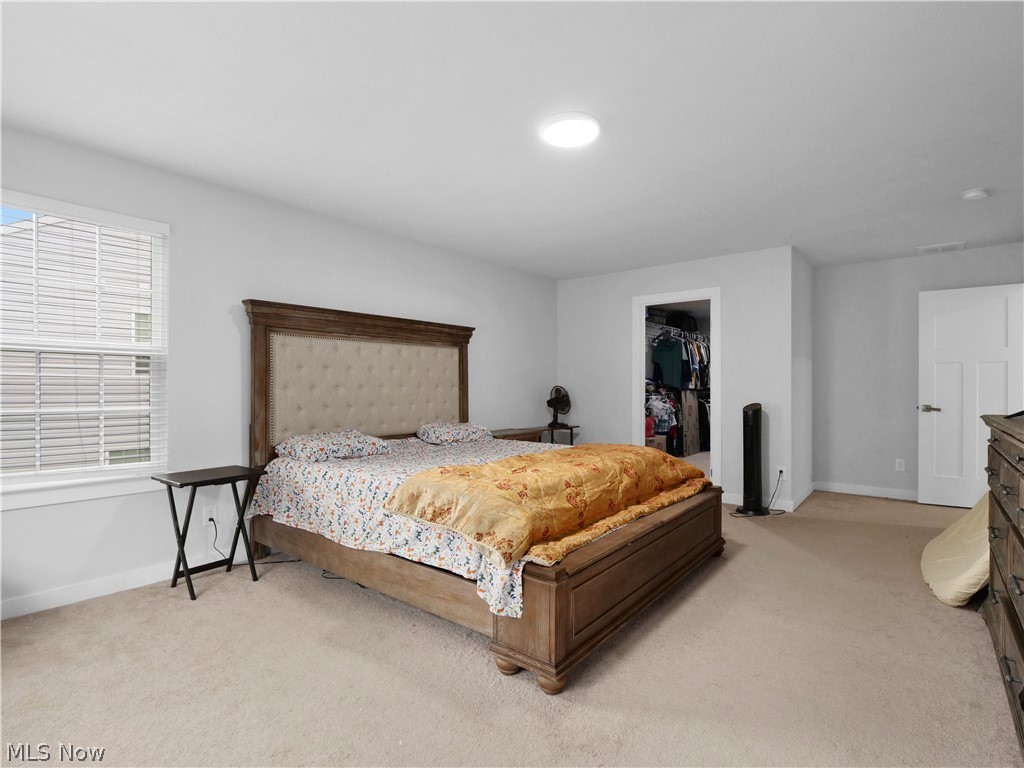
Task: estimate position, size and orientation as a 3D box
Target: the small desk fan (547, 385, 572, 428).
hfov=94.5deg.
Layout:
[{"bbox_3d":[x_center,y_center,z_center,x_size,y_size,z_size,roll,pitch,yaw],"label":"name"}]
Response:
[{"bbox_3d":[0.529,0.273,5.379,0.280,0.470,0.330,0,0,-34],"label":"small desk fan"}]

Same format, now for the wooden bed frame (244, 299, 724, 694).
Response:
[{"bbox_3d":[-0.178,0.302,3.281,2.570,1.755,2.160,0,0,40],"label":"wooden bed frame"}]

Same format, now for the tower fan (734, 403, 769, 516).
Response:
[{"bbox_3d":[2.245,0.687,4.408,0.300,1.000,0.300,0,0,40],"label":"tower fan"}]

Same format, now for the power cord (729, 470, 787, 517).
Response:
[{"bbox_3d":[2.233,0.992,4.307,0.530,0.390,0.220,0,0,5],"label":"power cord"}]

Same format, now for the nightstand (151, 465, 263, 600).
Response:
[{"bbox_3d":[-1.772,0.847,2.782,0.375,0.655,0.465,0,0,37],"label":"nightstand"}]

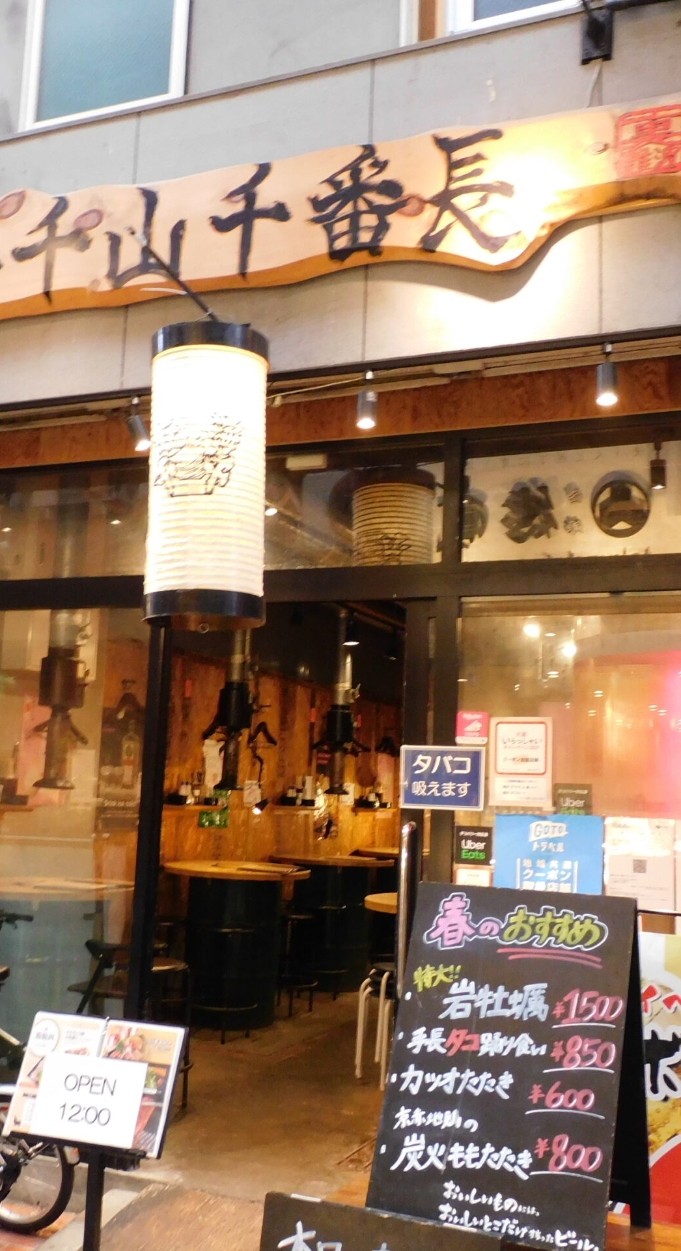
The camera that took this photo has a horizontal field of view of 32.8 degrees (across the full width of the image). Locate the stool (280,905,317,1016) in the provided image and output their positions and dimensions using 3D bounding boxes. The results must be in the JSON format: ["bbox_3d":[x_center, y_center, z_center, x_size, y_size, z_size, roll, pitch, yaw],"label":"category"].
[{"bbox_3d":[-0.269,2.127,7.333,0.315,0.580,0.315,2,-7,0],"label":"stool"}]

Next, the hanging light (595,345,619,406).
[{"bbox_3d":[0.778,-0.727,3.372,0.063,0.168,0.063,-1,-8,23],"label":"hanging light"}]

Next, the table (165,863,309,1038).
[{"bbox_3d":[-0.656,1.962,7.152,0.910,0.920,0.910,2,-8,0],"label":"table"}]

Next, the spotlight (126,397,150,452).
[{"bbox_3d":[-0.696,-0.694,3.987,0.075,0.180,0.085,-1,-8,22],"label":"spotlight"}]

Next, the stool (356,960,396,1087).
[{"bbox_3d":[0.265,1.996,5.794,0.360,0.560,0.360,-1,-8,23],"label":"stool"}]

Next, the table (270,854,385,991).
[{"bbox_3d":[-0.075,2.172,8.501,0.910,0.910,0.910,2,-8,0],"label":"table"}]

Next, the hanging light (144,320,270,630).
[{"bbox_3d":[-0.398,-0.438,3.485,0.335,0.865,0.335,2,-8,3],"label":"hanging light"}]

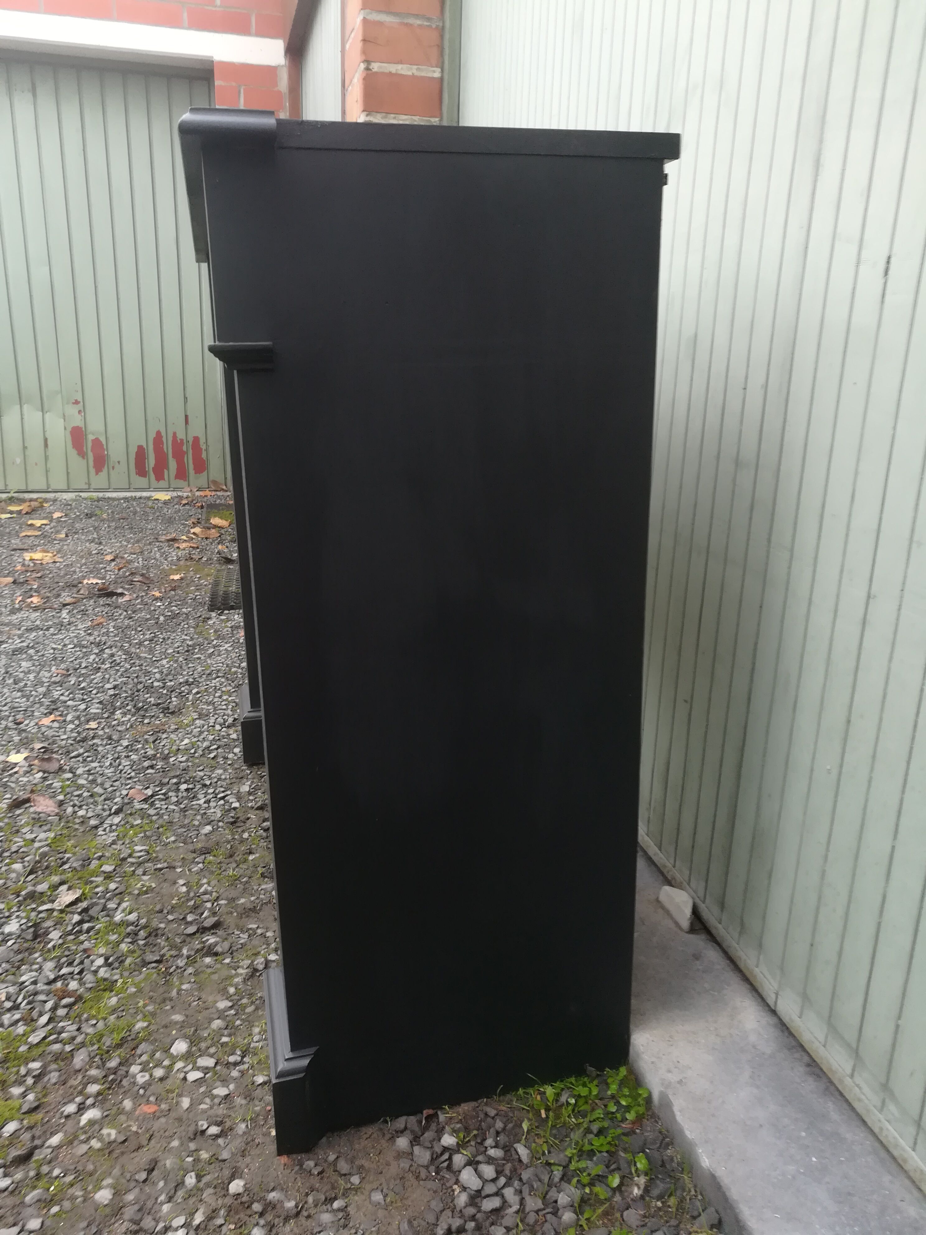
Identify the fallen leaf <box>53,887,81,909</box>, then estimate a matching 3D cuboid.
[{"bbox_3d":[-0.594,0.422,1.393,0.029,0.014,0.044,7,17,16],"label":"fallen leaf"}]

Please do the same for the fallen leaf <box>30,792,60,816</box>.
[{"bbox_3d":[-0.749,0.335,1.661,0.073,0.017,0.042,17,22,41],"label":"fallen leaf"}]

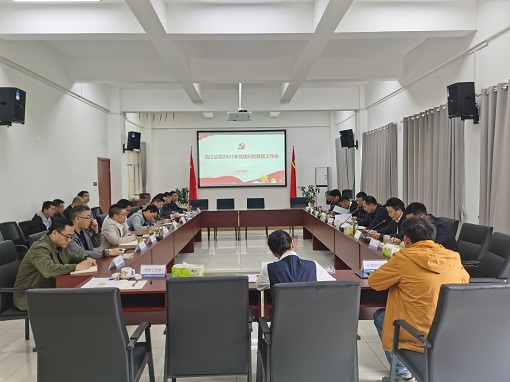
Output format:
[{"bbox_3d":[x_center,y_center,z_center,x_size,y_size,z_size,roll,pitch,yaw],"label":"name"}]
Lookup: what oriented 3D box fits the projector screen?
[{"bbox_3d":[-0.477,-1.209,15.161,3.400,2.170,0.060,-1,2,-1],"label":"projector screen"}]

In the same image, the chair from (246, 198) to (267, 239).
[{"bbox_3d":[0.040,0.703,10.183,0.570,0.990,0.630,-1,2,-1],"label":"chair"}]

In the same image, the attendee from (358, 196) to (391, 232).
[{"bbox_3d":[1.982,0.717,6.209,0.760,1.250,0.570,-1,2,-11],"label":"attendee"}]

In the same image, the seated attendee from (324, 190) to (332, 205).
[{"bbox_3d":[1.913,0.610,9.236,0.750,1.260,0.550,-1,2,-10],"label":"seated attendee"}]

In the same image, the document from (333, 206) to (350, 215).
[{"bbox_3d":[1.519,0.372,6.993,0.297,0.015,0.210,15,25,-1],"label":"document"}]

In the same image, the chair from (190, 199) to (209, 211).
[{"bbox_3d":[-1.403,0.733,10.161,0.570,0.990,0.630,-1,2,-1],"label":"chair"}]

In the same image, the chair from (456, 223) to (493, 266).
[{"bbox_3d":[2.275,0.897,4.482,0.620,1.000,0.570,-1,2,-13],"label":"chair"}]

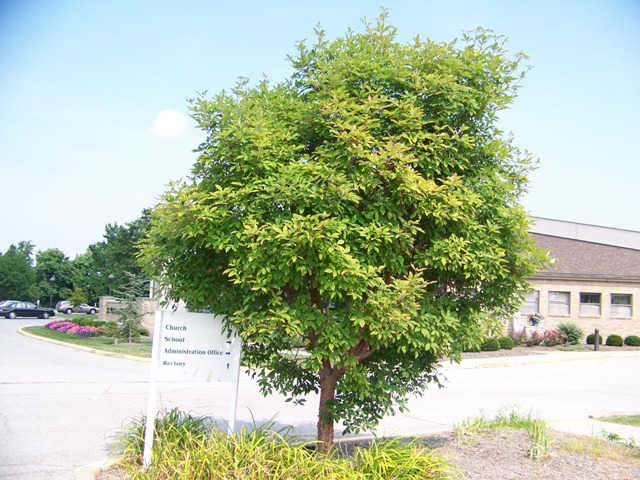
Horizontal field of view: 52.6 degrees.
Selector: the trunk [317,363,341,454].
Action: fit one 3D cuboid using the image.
[{"bbox_3d":[0.085,1.784,6.850,0.230,0.970,0.200,2,-6,0],"label":"trunk"}]

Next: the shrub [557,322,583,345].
[{"bbox_3d":[13.522,5.084,35.000,1.350,1.180,1.300,2,-6,0],"label":"shrub"}]

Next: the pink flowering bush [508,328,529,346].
[{"bbox_3d":[10.062,4.942,32.800,1.000,0.920,0.950,2,-6,0],"label":"pink flowering bush"}]

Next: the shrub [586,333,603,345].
[{"bbox_3d":[15.299,5.513,36.000,0.900,0.660,0.900,2,-6,0],"label":"shrub"}]

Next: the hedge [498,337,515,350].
[{"bbox_3d":[8.637,4.798,30.000,0.800,0.620,0.800,2,-6,0],"label":"hedge"}]

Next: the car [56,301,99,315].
[{"bbox_3d":[-27.617,7.765,74.000,4.600,1.570,1.800,7,-8,-38],"label":"car"}]

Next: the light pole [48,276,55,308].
[{"bbox_3d":[-34.828,6.919,84.000,0.580,4.200,0.580,2,-6,0],"label":"light pole"}]

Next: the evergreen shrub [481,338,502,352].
[{"bbox_3d":[7.611,4.695,28.800,0.900,0.620,0.900,2,-6,0],"label":"evergreen shrub"}]

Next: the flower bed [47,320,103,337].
[{"bbox_3d":[-10.926,3.983,28.800,2.100,0.450,6.300,6,-7,-31],"label":"flower bed"}]

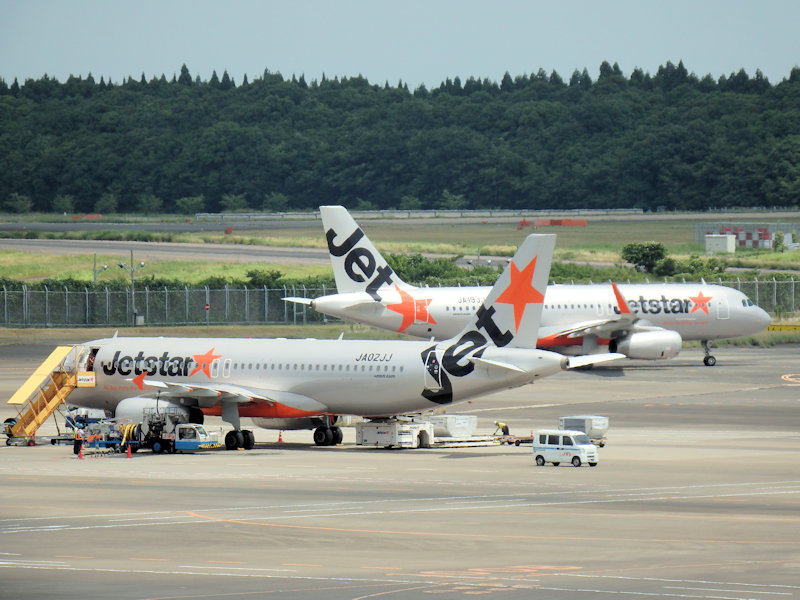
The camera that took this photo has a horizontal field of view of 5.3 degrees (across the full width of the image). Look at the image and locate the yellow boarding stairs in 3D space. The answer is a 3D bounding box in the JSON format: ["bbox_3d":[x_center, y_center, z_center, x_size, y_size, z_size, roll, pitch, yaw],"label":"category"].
[{"bbox_3d":[-19.642,5.328,481.560,1.900,5.450,6.200,1,2,39],"label":"yellow boarding stairs"}]

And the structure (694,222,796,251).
[{"bbox_3d":[45.368,-8.207,1138.000,12.800,3.600,8.000,0,1,0],"label":"structure"}]

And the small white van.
[{"bbox_3d":[8.680,7.721,452.771,3.395,1.890,1.475,1,2,38],"label":"small white van"}]

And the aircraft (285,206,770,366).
[{"bbox_3d":[10.407,-0.936,620.639,37.570,11.760,35.800,-1,1,-29],"label":"aircraft"}]

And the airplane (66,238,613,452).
[{"bbox_3d":[-5.583,2.234,476.555,37.570,11.760,34.100,1,2,39],"label":"airplane"}]

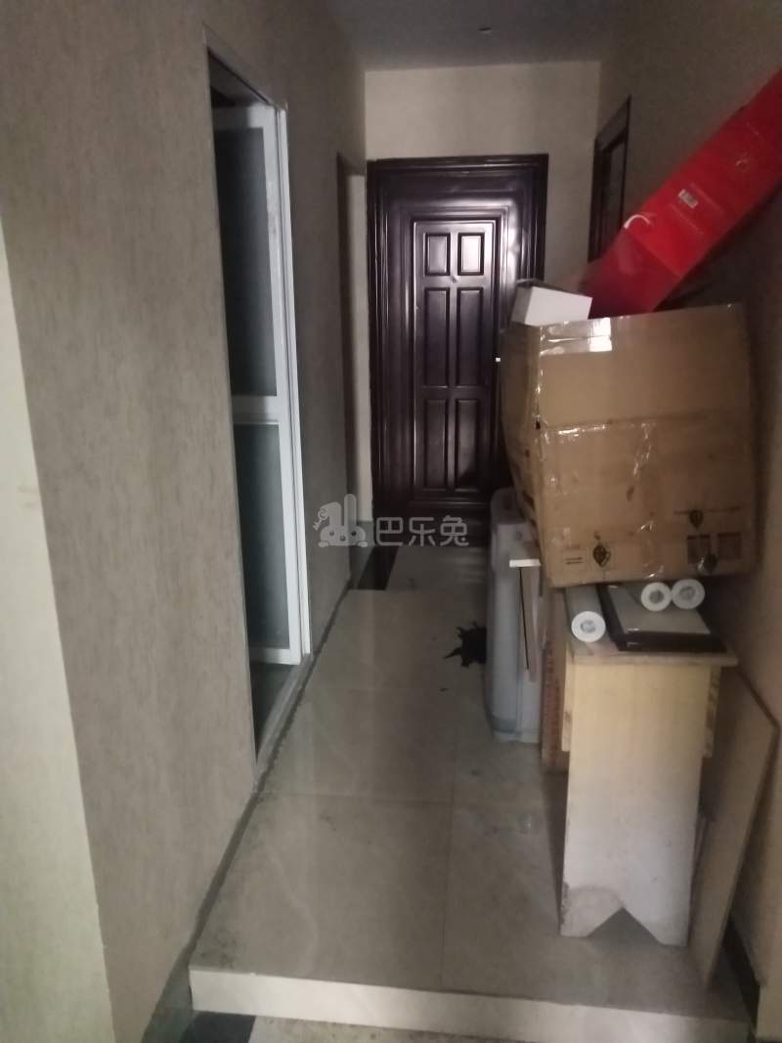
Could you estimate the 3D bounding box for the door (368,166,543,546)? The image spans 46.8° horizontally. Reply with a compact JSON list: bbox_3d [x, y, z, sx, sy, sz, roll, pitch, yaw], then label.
[{"bbox_3d":[0.358,-0.888,4.976,0.942,2.078,0.120,1,14,6],"label":"door"}]

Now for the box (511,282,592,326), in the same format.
[{"bbox_3d":[0.408,-0.541,2.303,0.162,0.090,0.110,6,15,-14],"label":"box"}]

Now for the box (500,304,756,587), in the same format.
[{"bbox_3d":[0.603,-0.226,2.431,0.479,0.626,0.612,-6,11,1],"label":"box"}]

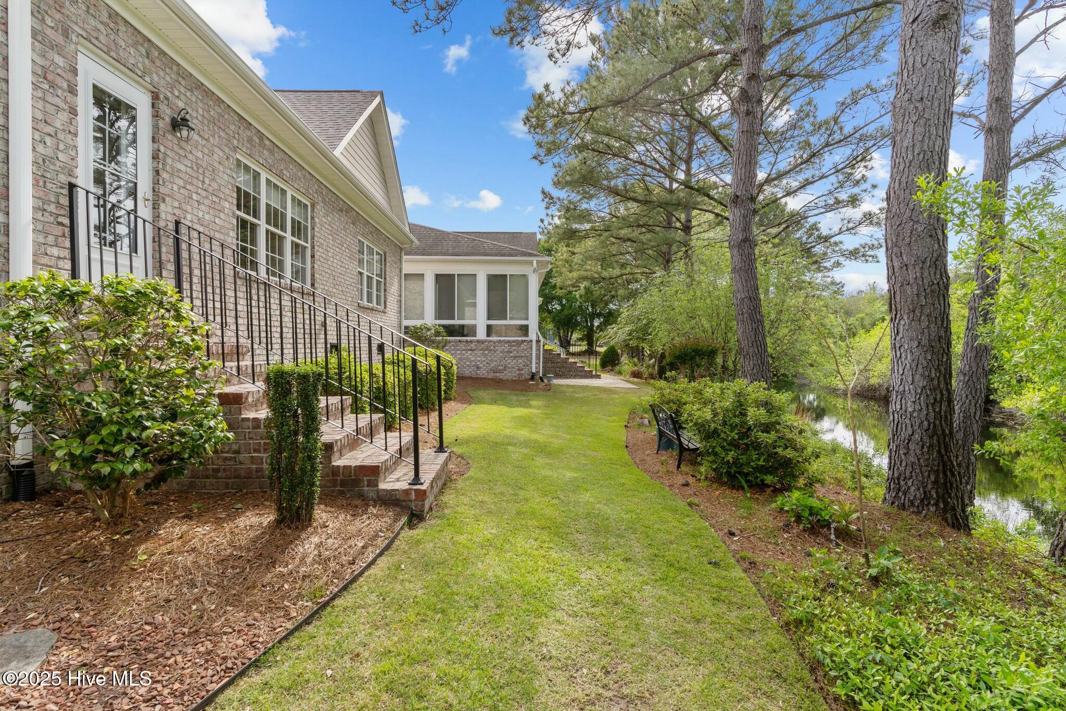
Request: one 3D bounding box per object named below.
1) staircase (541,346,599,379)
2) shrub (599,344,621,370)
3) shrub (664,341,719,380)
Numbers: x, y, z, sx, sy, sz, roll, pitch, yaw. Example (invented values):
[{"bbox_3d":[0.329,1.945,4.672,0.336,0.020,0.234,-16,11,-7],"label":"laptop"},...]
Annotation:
[{"bbox_3d":[1.660,0.320,24.100,2.950,1.470,2.200,0,1,-2],"label":"staircase"},{"bbox_3d":[4.480,0.070,29.200,1.260,1.480,1.220,0,1,-2],"label":"shrub"},{"bbox_3d":[7.100,0.220,22.600,2.400,1.800,1.950,0,1,-2],"label":"shrub"}]

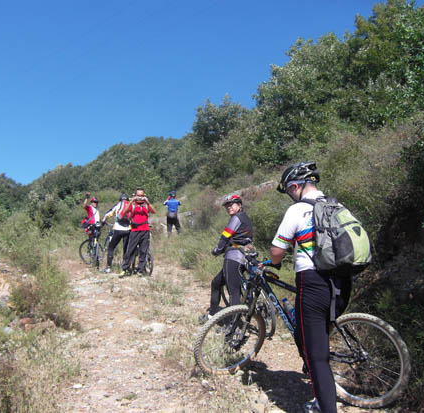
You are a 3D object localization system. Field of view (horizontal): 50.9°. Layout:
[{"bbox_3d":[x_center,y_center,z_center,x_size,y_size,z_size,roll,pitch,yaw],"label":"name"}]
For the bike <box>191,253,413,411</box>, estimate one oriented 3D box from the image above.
[{"bbox_3d":[0.660,0.915,3.460,1.600,1.080,0.580,0,-2,28],"label":"bike"}]

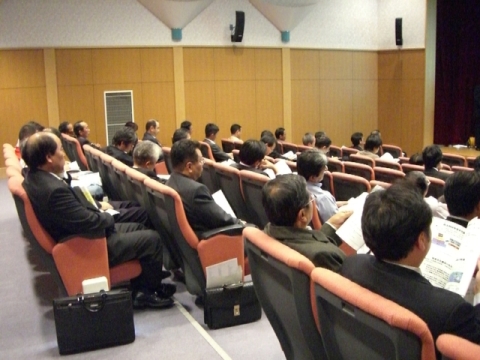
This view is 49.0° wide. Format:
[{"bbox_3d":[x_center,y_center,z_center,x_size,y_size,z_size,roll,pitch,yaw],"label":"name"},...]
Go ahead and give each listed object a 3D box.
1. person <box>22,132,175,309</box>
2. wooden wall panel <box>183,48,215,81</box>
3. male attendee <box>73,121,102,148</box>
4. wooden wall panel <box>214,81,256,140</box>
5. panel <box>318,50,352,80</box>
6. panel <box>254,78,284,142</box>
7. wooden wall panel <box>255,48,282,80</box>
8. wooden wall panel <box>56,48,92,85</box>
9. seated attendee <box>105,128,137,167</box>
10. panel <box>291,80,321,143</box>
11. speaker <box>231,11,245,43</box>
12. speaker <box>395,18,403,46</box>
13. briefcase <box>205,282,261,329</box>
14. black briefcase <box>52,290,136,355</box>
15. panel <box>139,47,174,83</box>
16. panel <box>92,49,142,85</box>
[{"bbox_3d":[-0.843,0.278,3.264,0.950,1.220,0.530,-6,11,-25],"label":"person"},{"bbox_3d":[-0.792,-2.220,10.150,0.657,0.660,0.050,-6,11,-25],"label":"wooden wall panel"},{"bbox_3d":[-1.896,-0.232,7.188,0.780,1.220,0.500,-7,12,-30],"label":"male attendee"},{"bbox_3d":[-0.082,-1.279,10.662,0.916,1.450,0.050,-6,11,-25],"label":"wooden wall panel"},{"bbox_3d":[2.119,-2.518,11.542,0.914,0.660,0.050,-6,11,-25],"label":"panel"},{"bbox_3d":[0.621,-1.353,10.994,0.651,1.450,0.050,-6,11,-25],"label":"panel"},{"bbox_3d":[0.596,-2.370,10.811,0.645,0.660,0.050,-6,11,-25],"label":"wooden wall panel"},{"bbox_3d":[-2.904,-1.988,9.227,0.673,0.687,0.050,-6,12,-25],"label":"wooden wall panel"},{"bbox_3d":[-0.966,0.045,5.273,0.780,1.180,0.500,-7,12,-28],"label":"seated attendee"},{"bbox_3d":[1.427,-1.453,11.431,0.772,1.462,0.050,-6,12,-25],"label":"panel"},{"bbox_3d":[-0.019,-2.972,10.200,0.150,0.620,0.160,-7,20,-29],"label":"speaker"},{"bbox_3d":[3.460,-3.205,11.450,0.140,0.620,0.150,6,16,35],"label":"speaker"},{"bbox_3d":[-0.052,0.814,3.502,0.365,0.275,0.110,-6,12,-25],"label":"briefcase"},{"bbox_3d":[-0.821,0.767,2.942,0.425,0.335,0.130,-6,11,-25],"label":"black briefcase"},{"bbox_3d":[-1.544,-2.165,9.859,0.651,0.680,0.050,-6,12,-25],"label":"panel"},{"bbox_3d":[-2.206,-2.046,9.466,0.924,0.660,0.050,-6,11,-25],"label":"panel"}]

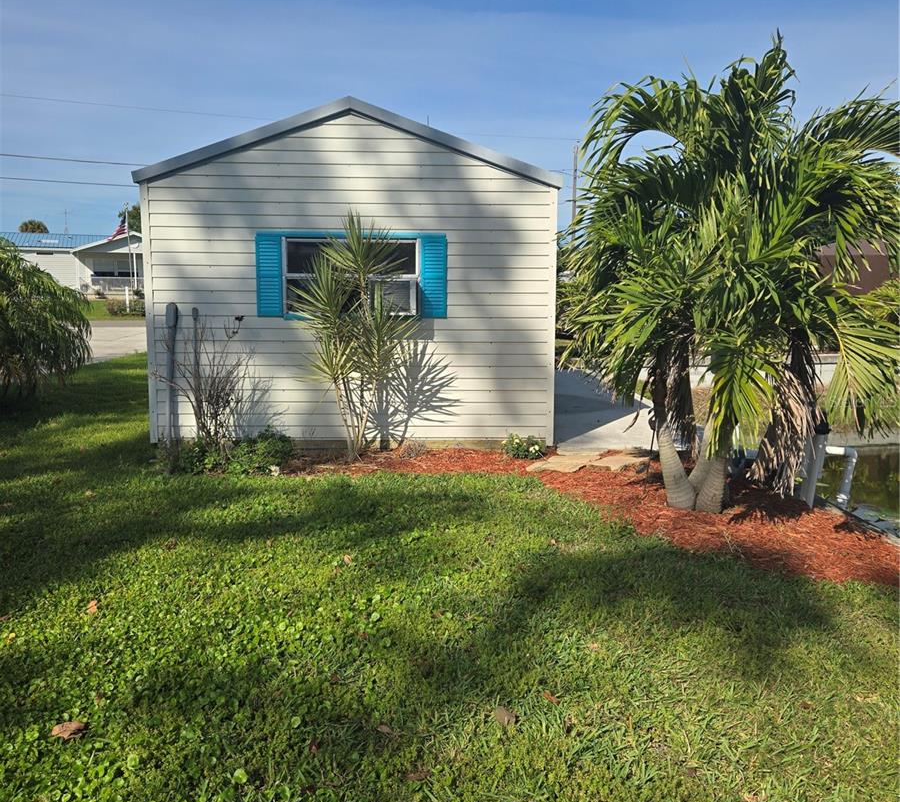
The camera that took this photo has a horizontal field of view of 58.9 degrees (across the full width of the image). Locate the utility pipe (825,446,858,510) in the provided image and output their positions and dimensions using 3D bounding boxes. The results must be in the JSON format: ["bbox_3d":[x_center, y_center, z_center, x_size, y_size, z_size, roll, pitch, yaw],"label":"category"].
[{"bbox_3d":[2.648,0.525,5.400,0.230,0.430,0.090,0,8,-2],"label":"utility pipe"}]

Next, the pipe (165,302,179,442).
[{"bbox_3d":[-2.453,-0.221,7.011,0.095,1.285,0.100,0,7,-2],"label":"pipe"}]

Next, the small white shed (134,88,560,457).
[{"bbox_3d":[-0.981,-1.476,9.891,3.694,3.020,5.900,0,8,-2],"label":"small white shed"}]

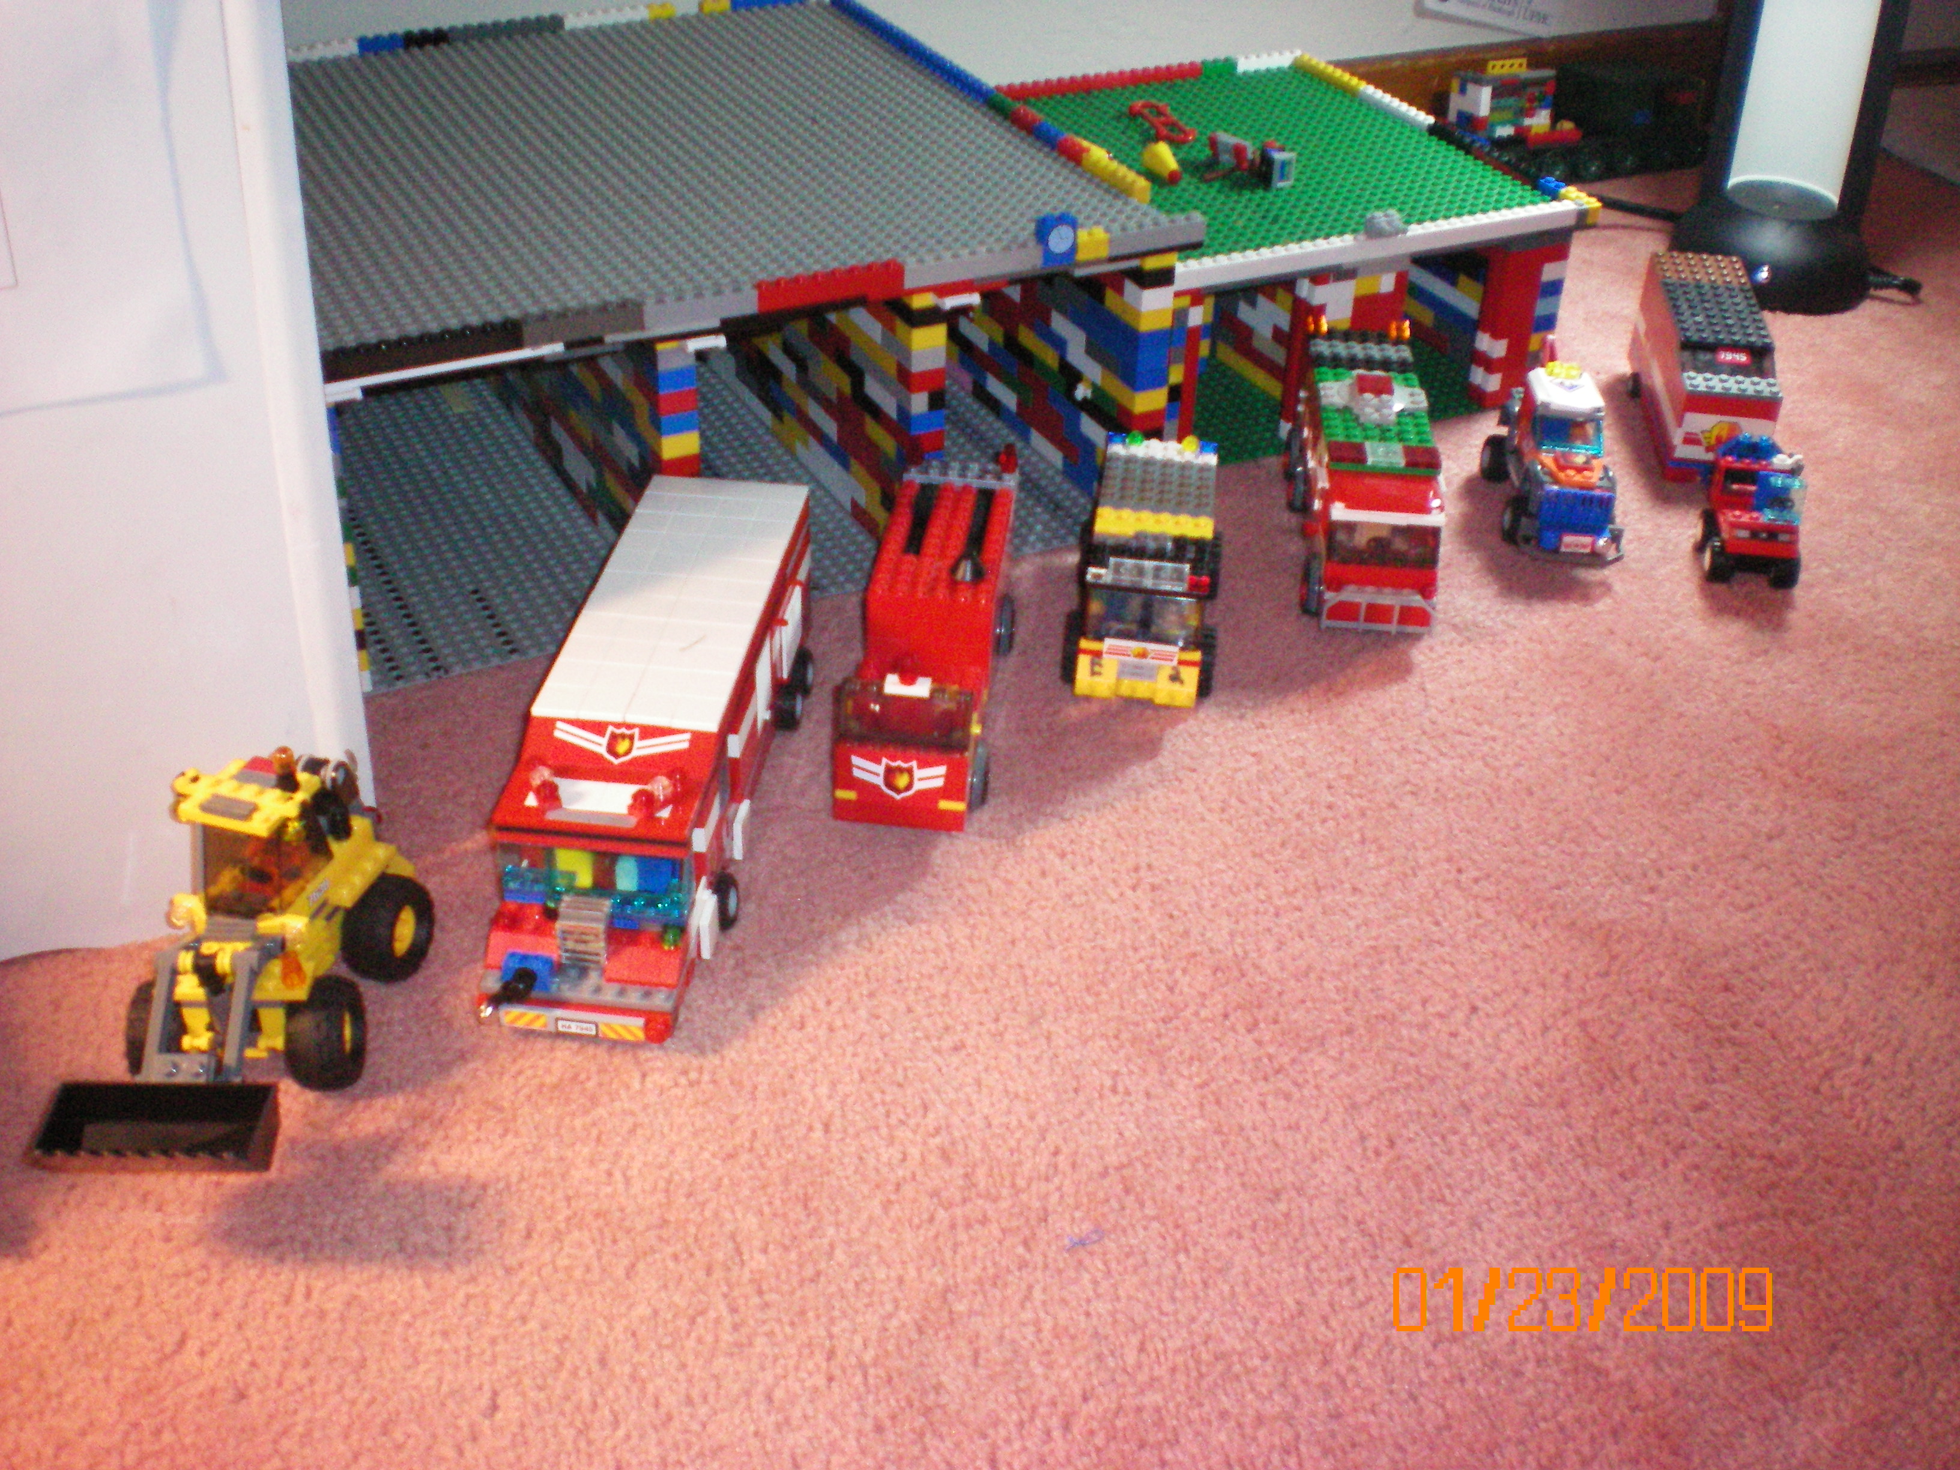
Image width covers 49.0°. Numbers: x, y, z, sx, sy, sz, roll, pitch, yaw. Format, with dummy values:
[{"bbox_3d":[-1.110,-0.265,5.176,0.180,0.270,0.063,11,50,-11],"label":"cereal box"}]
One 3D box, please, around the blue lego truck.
[{"bbox_3d":[0.275,-0.132,1.014,0.062,0.066,0.108,5,34,4],"label":"blue lego truck"}]

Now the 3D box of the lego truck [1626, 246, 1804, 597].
[{"bbox_3d":[0.363,-0.159,1.052,0.053,0.077,0.218,5,34,3],"label":"lego truck"}]

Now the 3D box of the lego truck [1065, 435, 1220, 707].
[{"bbox_3d":[0.071,-0.070,0.908,0.063,0.066,0.131,6,34,5],"label":"lego truck"}]

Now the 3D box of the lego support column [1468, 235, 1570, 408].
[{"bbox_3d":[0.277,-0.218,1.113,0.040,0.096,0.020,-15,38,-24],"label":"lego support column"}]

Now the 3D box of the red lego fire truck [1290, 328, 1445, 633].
[{"bbox_3d":[0.176,-0.121,0.981,0.062,0.078,0.173,4,34,2],"label":"red lego fire truck"}]

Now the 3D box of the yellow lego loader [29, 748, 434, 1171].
[{"bbox_3d":[-0.230,0.062,0.669,0.088,0.090,0.125,7,34,6],"label":"yellow lego loader"}]

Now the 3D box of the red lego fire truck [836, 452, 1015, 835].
[{"bbox_3d":[-0.019,-0.043,0.867,0.061,0.060,0.200,5,34,3],"label":"red lego fire truck"}]

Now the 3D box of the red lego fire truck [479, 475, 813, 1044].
[{"bbox_3d":[-0.115,-0.002,0.785,0.080,0.076,0.257,5,34,4],"label":"red lego fire truck"}]

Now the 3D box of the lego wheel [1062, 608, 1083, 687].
[{"bbox_3d":[0.042,-0.035,0.887,0.014,0.030,0.030,6,34,5],"label":"lego wheel"}]

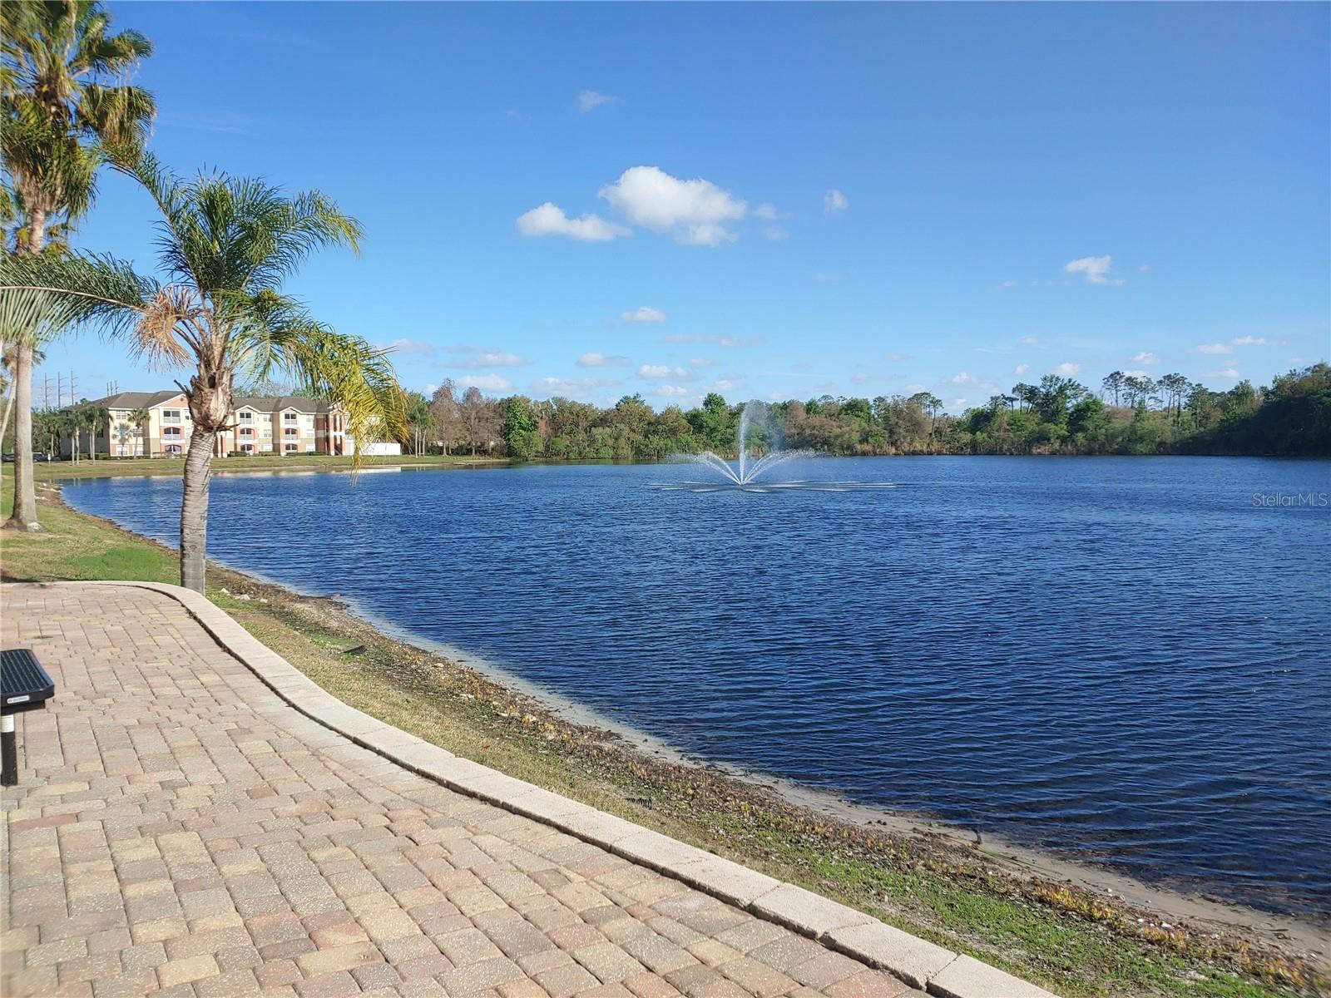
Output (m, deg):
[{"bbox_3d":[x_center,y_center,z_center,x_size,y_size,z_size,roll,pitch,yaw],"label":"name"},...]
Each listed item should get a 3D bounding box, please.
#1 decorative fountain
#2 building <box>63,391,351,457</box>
[{"bbox_3d":[7.229,-3.745,63.835,16.300,5.800,15.300,0,3,0],"label":"decorative fountain"},{"bbox_3d":[-84.881,-14.133,183.291,17.500,11.800,49.000,2,4,32],"label":"building"}]

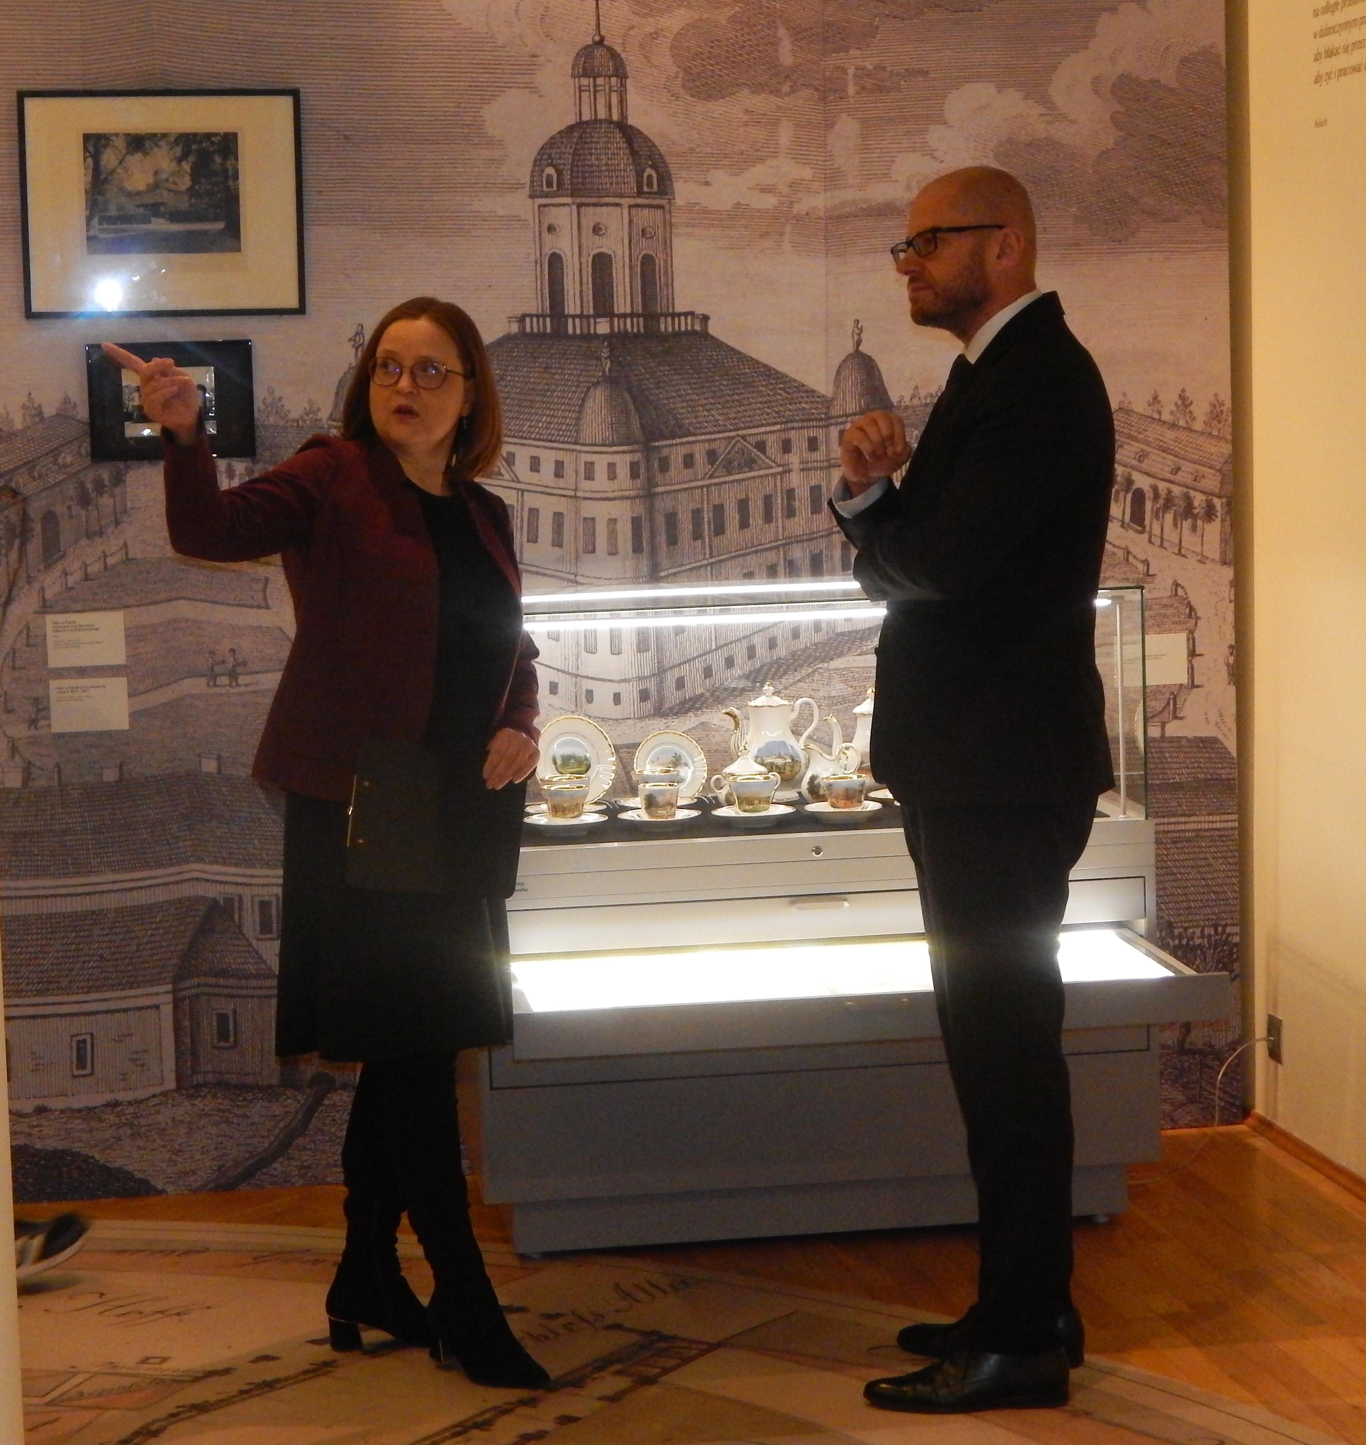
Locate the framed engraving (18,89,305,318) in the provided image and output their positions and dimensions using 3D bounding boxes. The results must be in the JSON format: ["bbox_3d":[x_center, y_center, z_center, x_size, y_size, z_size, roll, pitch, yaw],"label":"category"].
[{"bbox_3d":[-0.970,-0.969,6.346,0.521,0.420,0.025,-2,6,-9],"label":"framed engraving"}]

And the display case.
[{"bbox_3d":[0.229,0.350,6.034,1.226,1.148,1.208,-2,6,-9],"label":"display case"}]

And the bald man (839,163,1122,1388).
[{"bbox_3d":[0.449,0.097,5.071,0.430,1.835,0.520,-2,6,-5],"label":"bald man"}]

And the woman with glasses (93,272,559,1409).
[{"bbox_3d":[-0.459,0.188,5.238,0.620,1.667,0.520,-6,7,-42],"label":"woman with glasses"}]

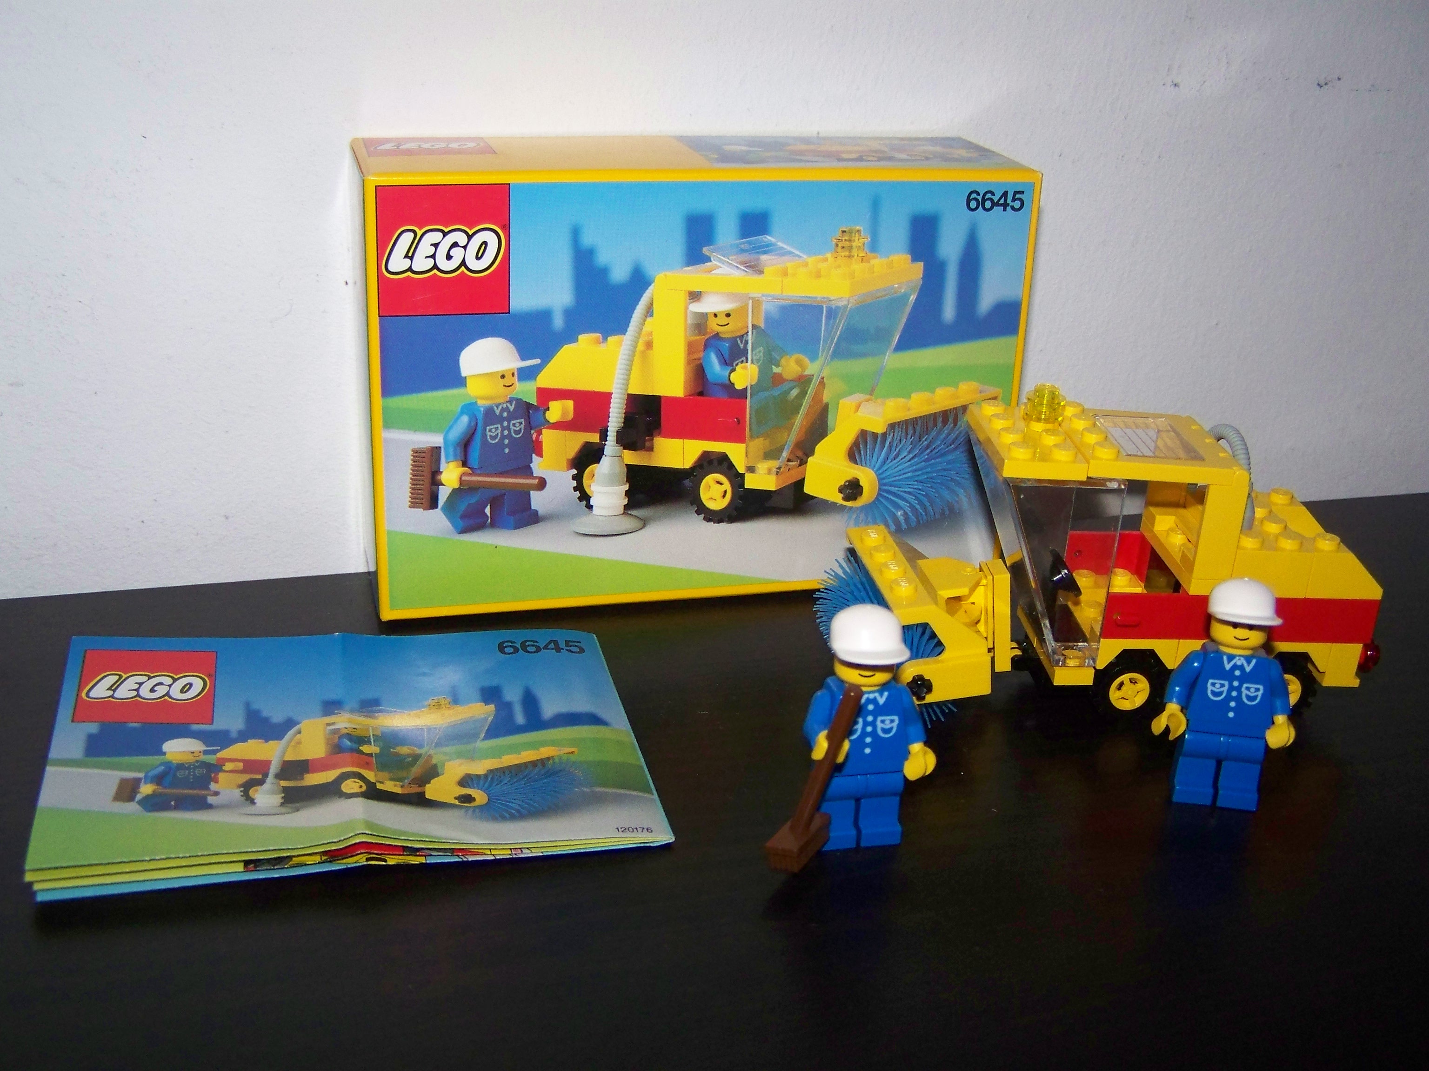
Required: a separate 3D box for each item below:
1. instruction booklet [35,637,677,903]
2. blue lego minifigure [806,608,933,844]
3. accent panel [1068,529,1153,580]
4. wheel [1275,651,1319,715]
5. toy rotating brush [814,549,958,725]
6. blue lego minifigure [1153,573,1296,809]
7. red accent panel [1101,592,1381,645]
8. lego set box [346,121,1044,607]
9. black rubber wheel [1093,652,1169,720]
[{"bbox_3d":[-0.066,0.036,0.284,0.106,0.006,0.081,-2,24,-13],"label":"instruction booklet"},{"bbox_3d":[0.025,0.032,0.256,0.024,0.042,0.014,-2,24,-13],"label":"blue lego minifigure"},{"bbox_3d":[0.081,0.004,0.325,0.017,0.010,0.005,2,23,-3],"label":"accent panel"},{"bbox_3d":[0.113,0.030,0.315,0.015,0.015,0.006,2,23,-3],"label":"wheel"},{"bbox_3d":[0.036,0.020,0.313,0.025,0.025,0.034,-1,24,-9],"label":"toy rotating brush"},{"bbox_3d":[0.091,0.029,0.279,0.025,0.042,0.014,7,24,8],"label":"blue lego minifigure"},{"bbox_3d":[0.102,0.015,0.305,0.056,0.010,0.005,2,23,-3],"label":"red accent panel"},{"bbox_3d":[-0.006,-0.038,0.348,0.143,0.095,0.041,-4,24,-17],"label":"lego set box"},{"bbox_3d":[0.081,0.029,0.308,0.015,0.015,0.006,2,23,-3],"label":"black rubber wheel"}]

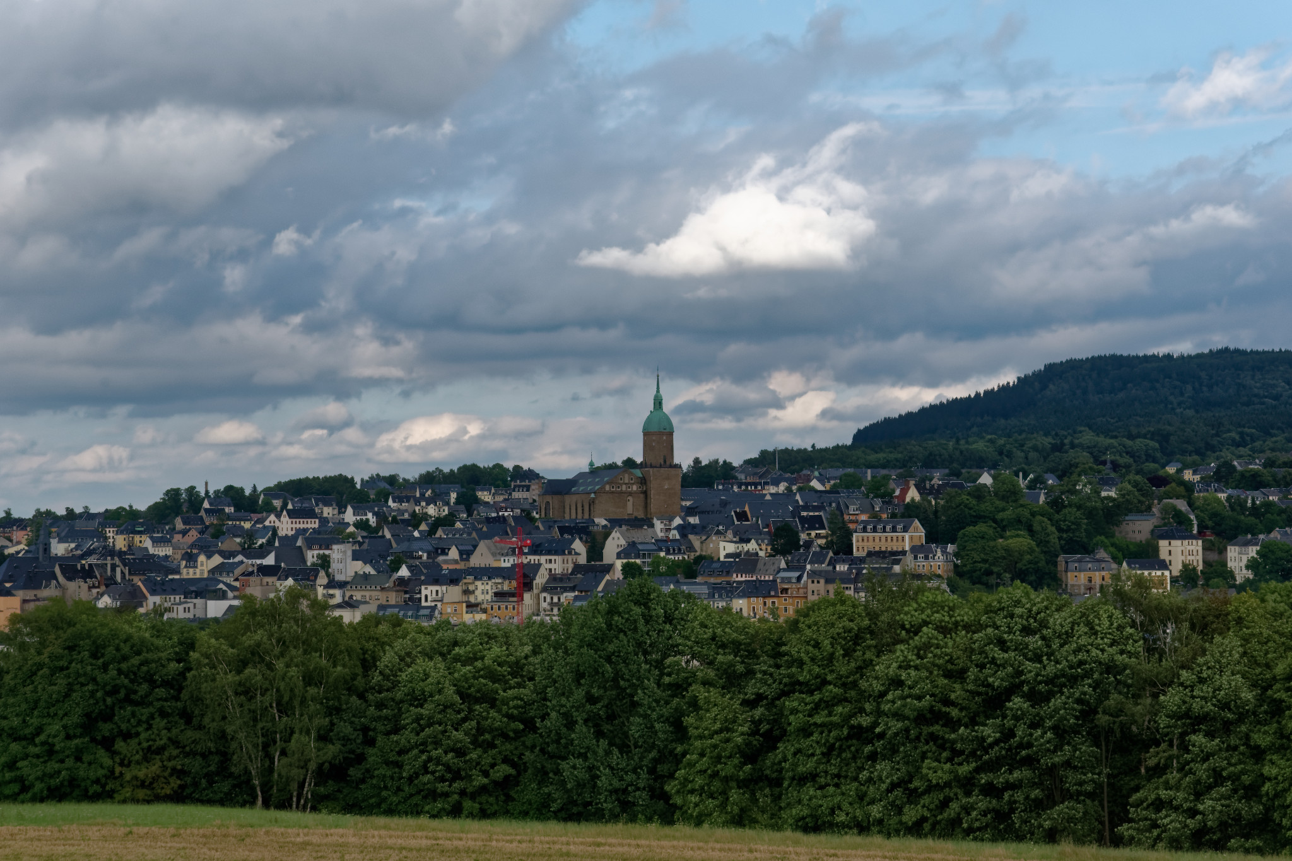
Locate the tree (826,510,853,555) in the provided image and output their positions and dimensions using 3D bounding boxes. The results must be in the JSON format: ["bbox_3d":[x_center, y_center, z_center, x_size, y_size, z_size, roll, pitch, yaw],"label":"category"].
[{"bbox_3d":[74.400,39.540,826.660,10.460,18.610,10.460,0,-1,5],"label":"tree"}]

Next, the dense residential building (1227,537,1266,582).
[{"bbox_3d":[230.561,49.898,828.000,13.300,18.300,11.000,-1,-3,13],"label":"dense residential building"}]

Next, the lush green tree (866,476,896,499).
[{"bbox_3d":[112.020,27.534,1030.000,14.000,12.000,13.000,0,-3,0],"label":"lush green tree"}]

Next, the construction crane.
[{"bbox_3d":[-48.000,54.000,770.000,2.300,39.000,37.000,0,-1,-24],"label":"construction crane"}]

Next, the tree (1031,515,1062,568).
[{"bbox_3d":[150.556,42.166,810.000,11.500,20.000,11.500,0,-3,0],"label":"tree"}]

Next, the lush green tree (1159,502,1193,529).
[{"bbox_3d":[200.740,33.660,815.660,12.620,13.010,12.620,0,-1,14],"label":"lush green tree"}]

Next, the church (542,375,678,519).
[{"bbox_3d":[-20.597,12.363,925.000,43.000,77.000,68.000,1,-3,-28],"label":"church"}]

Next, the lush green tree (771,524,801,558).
[{"bbox_3d":[55.400,44.010,853.200,12.000,14.400,12.000,0,-1,4],"label":"lush green tree"}]

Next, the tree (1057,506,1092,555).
[{"bbox_3d":[159.060,37.670,799.330,13.490,19.120,13.490,0,-1,11],"label":"tree"}]

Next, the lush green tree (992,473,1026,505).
[{"bbox_3d":[166.229,27.255,985.000,15.300,16.000,15.000,0,-3,0],"label":"lush green tree"}]

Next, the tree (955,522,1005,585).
[{"bbox_3d":[119.070,45.010,770.860,18.070,23.500,18.070,0,-1,9],"label":"tree"}]

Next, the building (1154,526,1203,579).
[{"bbox_3d":[187.740,42.960,757.070,11.800,18.460,11.800,1,-1,-26],"label":"building"}]

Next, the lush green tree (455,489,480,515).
[{"bbox_3d":[-95.150,39.101,1150.000,12.500,15.500,12.500,0,-3,0],"label":"lush green tree"}]

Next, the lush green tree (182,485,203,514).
[{"bbox_3d":[-231.788,36.111,1100.000,10.500,16.000,10.500,0,-3,0],"label":"lush green tree"}]

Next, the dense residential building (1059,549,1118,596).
[{"bbox_3d":[157.253,50.586,765.000,18.000,16.800,14.000,0,-3,-2],"label":"dense residential building"}]

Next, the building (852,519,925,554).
[{"bbox_3d":[97.183,43.256,862.000,25.000,15.300,12.000,-2,-3,38],"label":"building"}]

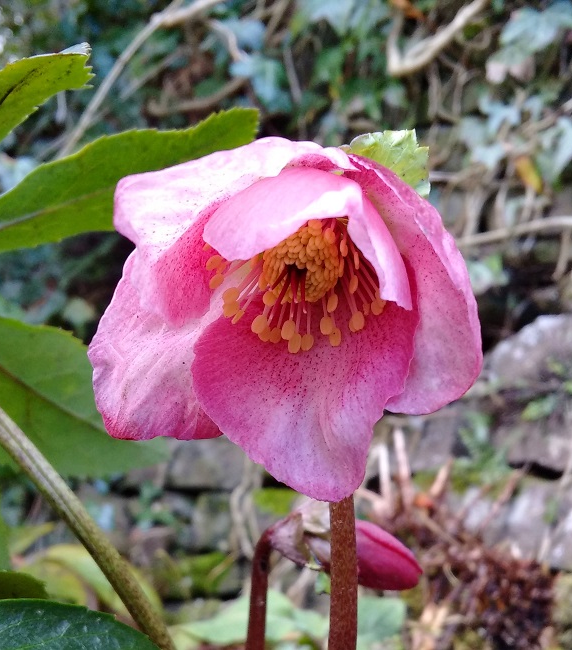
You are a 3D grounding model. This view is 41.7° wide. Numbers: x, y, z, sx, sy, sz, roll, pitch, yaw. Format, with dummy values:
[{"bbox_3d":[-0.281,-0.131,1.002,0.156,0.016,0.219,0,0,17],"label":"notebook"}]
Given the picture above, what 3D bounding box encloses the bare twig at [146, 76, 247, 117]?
[{"bbox_3d":[-0.098,-0.247,0.820,0.114,0.031,0.022,-16,6,0],"label":"bare twig"}]

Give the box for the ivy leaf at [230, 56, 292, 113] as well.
[{"bbox_3d":[-0.027,-0.256,0.800,0.064,0.060,0.023,0,-21,0],"label":"ivy leaf"}]

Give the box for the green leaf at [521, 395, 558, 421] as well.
[{"bbox_3d":[0.250,0.081,0.740,0.035,0.025,0.016,0,-18,0],"label":"green leaf"}]

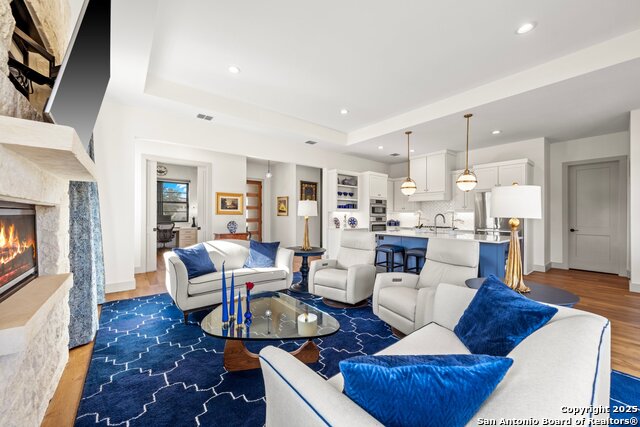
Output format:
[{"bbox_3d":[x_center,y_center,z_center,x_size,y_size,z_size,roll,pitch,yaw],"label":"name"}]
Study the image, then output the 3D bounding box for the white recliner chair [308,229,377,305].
[{"bbox_3d":[0.413,0.804,3.859,0.790,1.020,0.850,0,0,41],"label":"white recliner chair"}]

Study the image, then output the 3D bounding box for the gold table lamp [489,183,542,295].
[{"bbox_3d":[1.634,0.192,2.085,0.340,0.886,0.340,0,0,-38],"label":"gold table lamp"}]

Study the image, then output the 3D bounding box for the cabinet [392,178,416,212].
[{"bbox_3d":[2.837,-0.605,8.159,0.370,1.110,0.770,0,0,-39],"label":"cabinet"}]

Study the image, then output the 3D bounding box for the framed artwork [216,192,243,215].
[{"bbox_3d":[-2.392,-0.258,6.689,0.735,0.600,0.040,0,0,-39],"label":"framed artwork"}]

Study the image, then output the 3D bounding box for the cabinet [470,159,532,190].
[{"bbox_3d":[4.385,-0.865,5.950,0.740,0.610,1.040,0,0,-39],"label":"cabinet"}]

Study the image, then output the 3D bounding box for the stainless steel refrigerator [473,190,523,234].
[{"bbox_3d":[4.302,0.424,5.891,0.700,1.800,0.920,0,0,-38],"label":"stainless steel refrigerator"}]

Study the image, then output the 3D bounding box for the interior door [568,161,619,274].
[{"bbox_3d":[6.335,0.109,5.784,0.050,2.440,0.770,0,0,-38],"label":"interior door"}]

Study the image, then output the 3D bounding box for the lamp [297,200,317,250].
[{"bbox_3d":[-0.230,0.190,4.350,0.345,0.865,0.345,0,0,0],"label":"lamp"}]

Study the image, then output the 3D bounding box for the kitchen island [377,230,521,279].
[{"bbox_3d":[2.323,0.862,4.851,1.080,0.915,2.360,0,0,-38],"label":"kitchen island"}]

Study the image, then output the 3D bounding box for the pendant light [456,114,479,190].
[{"bbox_3d":[2.610,-1.053,4.400,0.330,1.355,0.330,0,0,-39],"label":"pendant light"}]

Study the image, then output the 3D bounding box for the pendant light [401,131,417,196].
[{"bbox_3d":[1.911,-1.054,5.340,0.330,1.365,0.330,0,0,-38],"label":"pendant light"}]

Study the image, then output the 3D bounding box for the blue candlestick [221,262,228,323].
[{"bbox_3d":[-0.764,0.640,2.000,0.045,0.495,0.045,0,0,-38],"label":"blue candlestick"}]

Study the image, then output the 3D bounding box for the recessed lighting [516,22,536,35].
[{"bbox_3d":[2.255,-2.015,2.715,0.180,0.030,0.180,0,0,-39],"label":"recessed lighting"}]

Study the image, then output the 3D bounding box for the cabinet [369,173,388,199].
[{"bbox_3d":[1.589,-0.815,7.744,0.860,0.770,0.650,0,0,-39],"label":"cabinet"}]

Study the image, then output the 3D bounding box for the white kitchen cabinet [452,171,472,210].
[{"bbox_3d":[3.987,-0.615,6.742,0.370,1.110,0.680,0,0,-39],"label":"white kitchen cabinet"}]

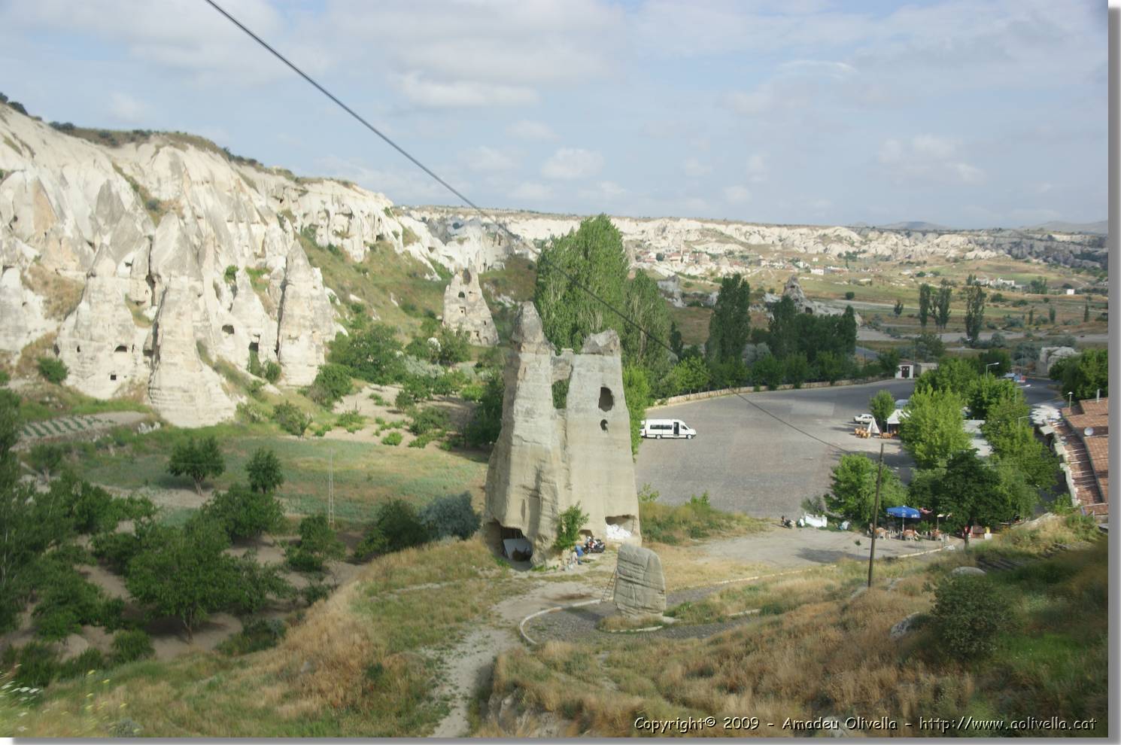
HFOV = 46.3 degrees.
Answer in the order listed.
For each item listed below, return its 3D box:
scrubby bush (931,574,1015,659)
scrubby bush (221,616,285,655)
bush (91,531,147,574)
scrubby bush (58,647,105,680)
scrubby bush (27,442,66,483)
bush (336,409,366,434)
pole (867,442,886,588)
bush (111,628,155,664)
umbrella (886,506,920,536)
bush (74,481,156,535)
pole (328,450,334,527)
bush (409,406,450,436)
[{"bbox_3d":[16.379,9.695,52.000,3.361,3.413,3.193,2,6,18],"label":"scrubby bush"},{"bbox_3d":[-20.191,17.338,86.000,4.459,2.463,3.344,-1,6,-13],"label":"scrubby bush"},{"bbox_3d":[-35.096,14.277,104.000,4.412,3.364,4.103,0,6,0],"label":"bush"},{"bbox_3d":[-28.528,17.354,78.000,2.836,2.054,2.637,0,6,0],"label":"scrubby bush"},{"bbox_3d":[-55.760,9.737,142.000,4.398,4.307,4.178,-2,6,-22],"label":"scrubby bush"},{"bbox_3d":[-27.965,6.540,174.000,3.866,3.158,3.480,-1,6,-9],"label":"bush"},{"bbox_3d":[20.376,9.253,84.531,0.240,9.534,0.240,4,6,0],"label":"pole"},{"bbox_3d":[-27.442,17.585,84.000,2.828,2.283,2.687,-2,6,-18],"label":"bush"},{"bbox_3d":[29.058,12.658,111.000,2.989,2.752,2.989,2,6,15],"label":"umbrella"},{"bbox_3d":[-40.599,12.368,119.000,7.612,4.752,6.089,-2,6,-19],"label":"bush"},{"bbox_3d":[-21.776,11.033,124.631,0.450,7.491,0.400,1,6,0],"label":"pole"},{"bbox_3d":[-18.322,6.693,183.000,5.791,4.107,5.386,0,6,0],"label":"bush"}]

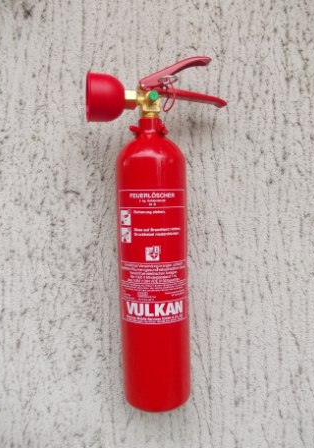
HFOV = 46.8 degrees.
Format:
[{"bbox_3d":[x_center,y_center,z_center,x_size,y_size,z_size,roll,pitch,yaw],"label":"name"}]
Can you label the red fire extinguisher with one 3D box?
[{"bbox_3d":[0.007,0.020,0.573,0.215,0.546,0.109,-2,6,-5],"label":"red fire extinguisher"}]

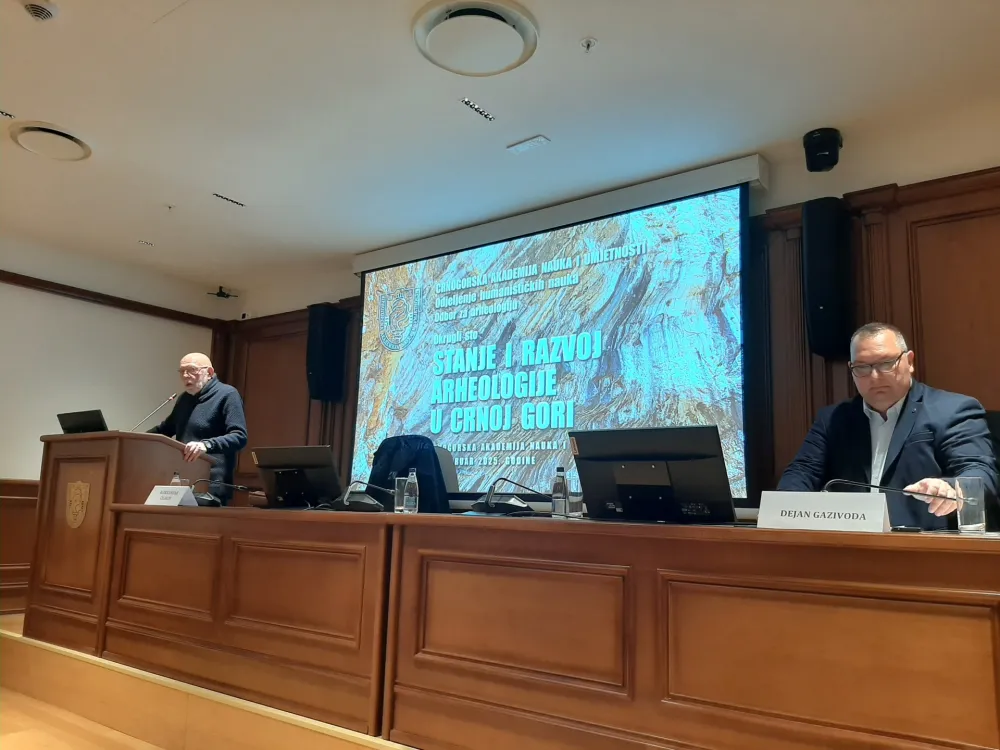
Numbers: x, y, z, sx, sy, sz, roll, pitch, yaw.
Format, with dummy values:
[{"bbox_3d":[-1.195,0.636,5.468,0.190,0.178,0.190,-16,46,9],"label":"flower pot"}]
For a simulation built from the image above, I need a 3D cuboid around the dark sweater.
[{"bbox_3d":[-1.765,0.356,4.638,0.610,0.720,0.440,-4,-11,31],"label":"dark sweater"}]

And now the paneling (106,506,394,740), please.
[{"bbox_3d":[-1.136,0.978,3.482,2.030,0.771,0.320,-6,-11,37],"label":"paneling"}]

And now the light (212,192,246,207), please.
[{"bbox_3d":[-1.662,-1.072,4.787,0.040,0.030,0.228,-6,-11,37],"label":"light"}]

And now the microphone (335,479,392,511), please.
[{"bbox_3d":[-0.556,0.505,3.253,0.160,0.127,0.340,-6,-11,37],"label":"microphone"}]

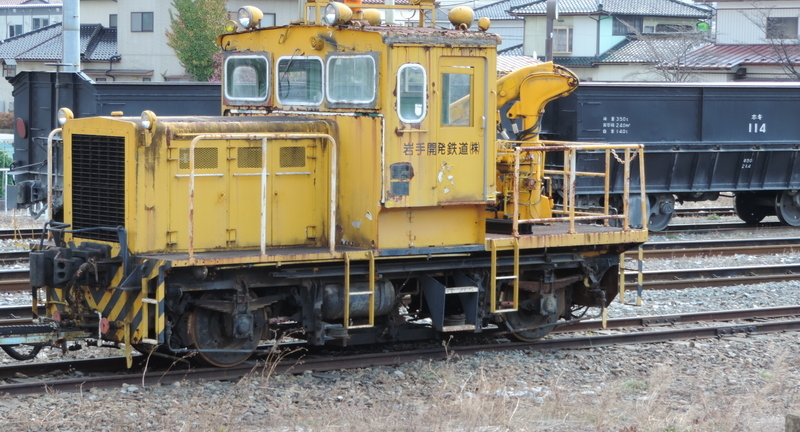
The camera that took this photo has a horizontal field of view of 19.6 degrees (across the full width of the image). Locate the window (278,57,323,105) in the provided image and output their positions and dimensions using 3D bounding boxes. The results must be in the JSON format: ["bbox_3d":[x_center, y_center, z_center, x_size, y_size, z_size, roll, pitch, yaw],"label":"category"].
[{"bbox_3d":[-0.923,-1.248,21.367,0.050,0.457,0.820,-2,4,-35],"label":"window"}]

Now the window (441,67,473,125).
[{"bbox_3d":[0.515,-1.059,20.753,0.363,0.520,0.050,-2,4,-35],"label":"window"}]

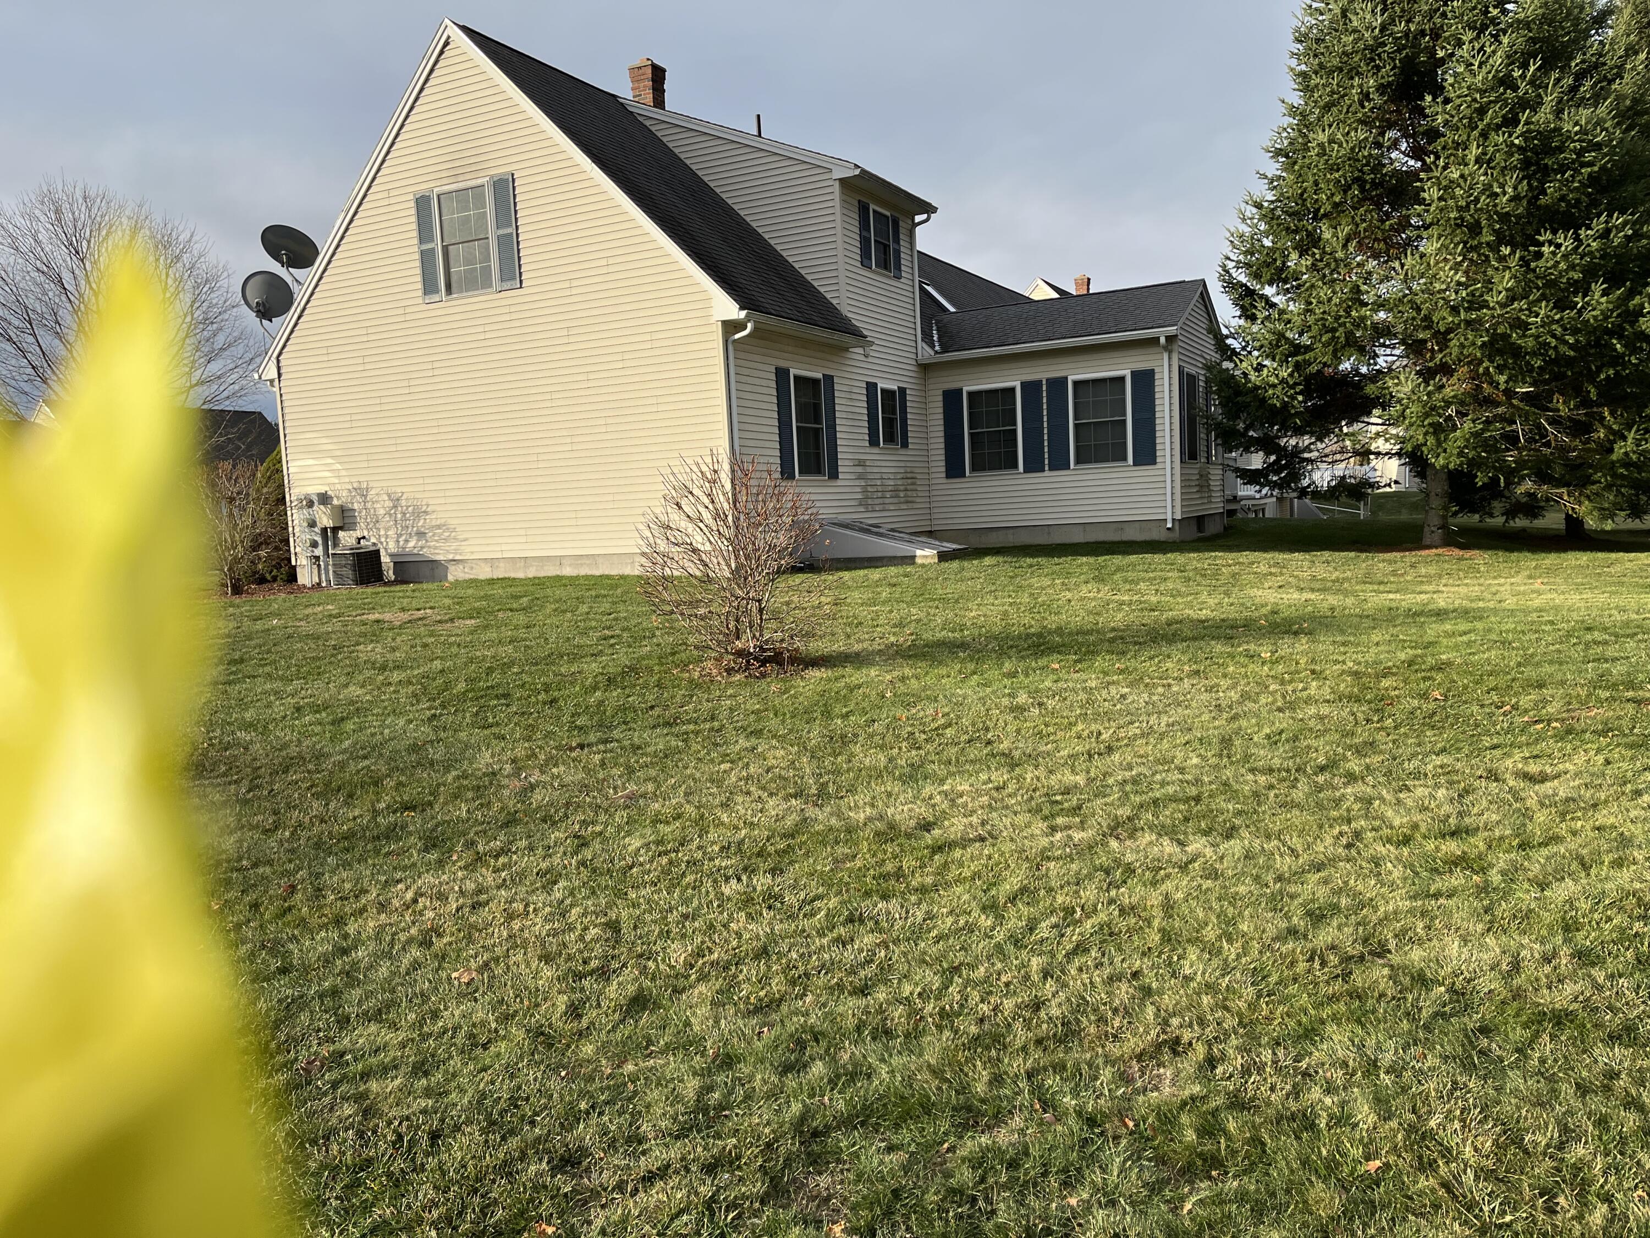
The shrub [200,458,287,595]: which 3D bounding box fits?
[{"bbox_3d":[-8.613,-1.351,18.300,1.400,2.000,1.400,-3,5,0],"label":"shrub"}]

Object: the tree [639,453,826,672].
[{"bbox_3d":[-0.660,-0.417,9.000,1.400,1.540,1.350,-3,5,0],"label":"tree"}]

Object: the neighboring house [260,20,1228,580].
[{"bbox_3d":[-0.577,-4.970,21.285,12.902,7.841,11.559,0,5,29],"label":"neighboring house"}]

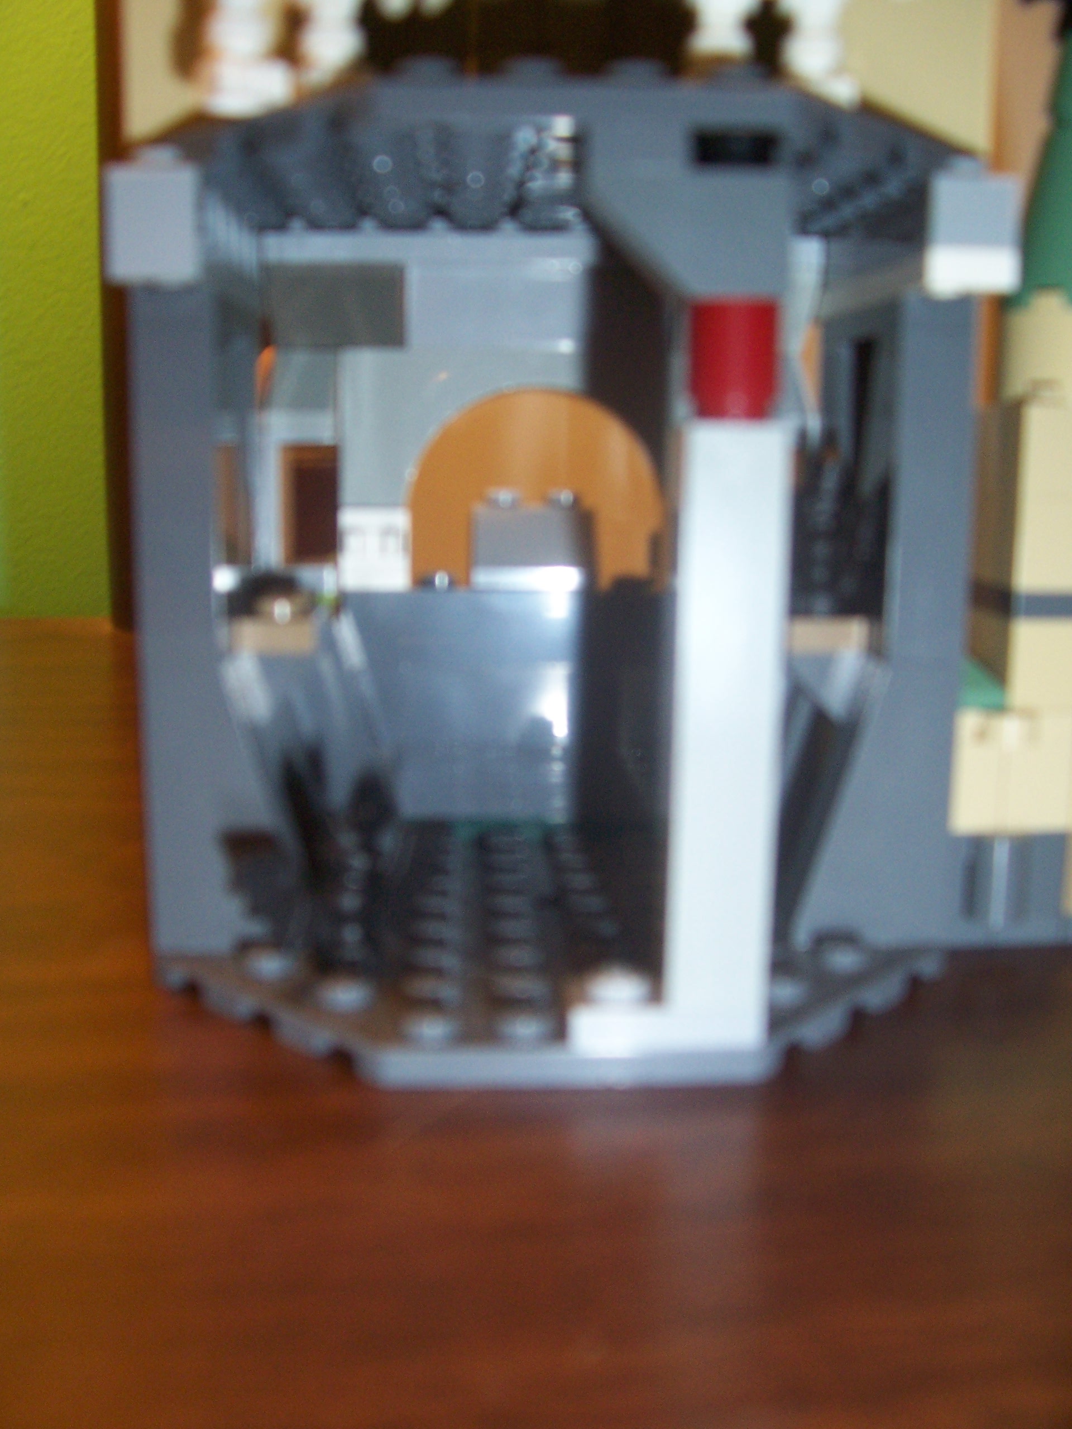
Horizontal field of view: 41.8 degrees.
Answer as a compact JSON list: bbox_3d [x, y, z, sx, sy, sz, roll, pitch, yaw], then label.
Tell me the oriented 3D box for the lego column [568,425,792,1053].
[{"bbox_3d":[0.011,0.002,0.117,0.016,0.051,0.008,0,9,-3],"label":"lego column"}]

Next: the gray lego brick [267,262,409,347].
[{"bbox_3d":[-0.023,-0.047,0.164,0.016,0.010,0.008,0,9,-3],"label":"gray lego brick"}]

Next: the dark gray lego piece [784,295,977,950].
[{"bbox_3d":[0.034,-0.008,0.142,0.016,0.064,0.009,0,9,-3],"label":"dark gray lego piece"}]

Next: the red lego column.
[{"bbox_3d":[0.016,-0.028,0.112,0.008,0.010,0.008,0,9,-3],"label":"red lego column"}]

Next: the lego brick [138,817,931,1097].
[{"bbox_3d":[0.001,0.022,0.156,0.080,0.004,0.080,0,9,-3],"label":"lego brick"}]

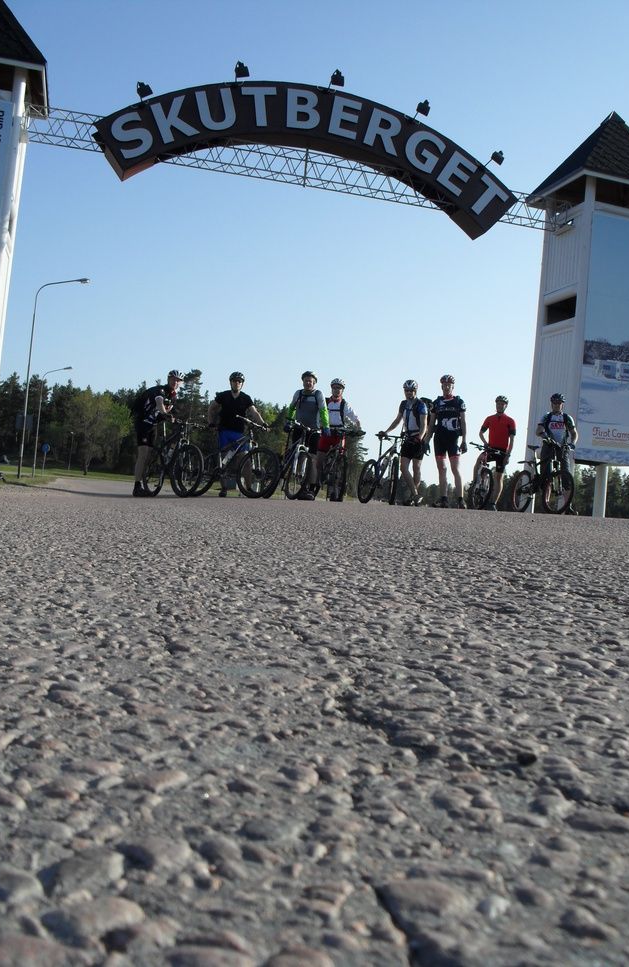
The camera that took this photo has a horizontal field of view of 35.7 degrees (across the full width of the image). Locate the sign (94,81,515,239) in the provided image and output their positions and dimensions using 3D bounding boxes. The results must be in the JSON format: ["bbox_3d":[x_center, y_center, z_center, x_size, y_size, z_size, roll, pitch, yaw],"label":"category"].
[{"bbox_3d":[0.007,-5.342,15.709,6.891,1.843,0.543,6,-1,-13],"label":"sign"}]

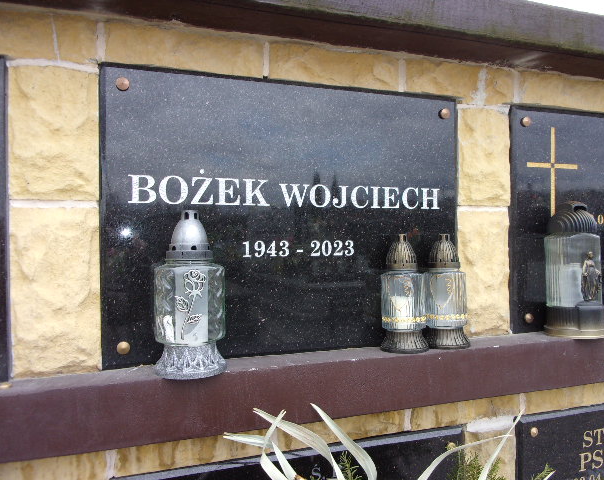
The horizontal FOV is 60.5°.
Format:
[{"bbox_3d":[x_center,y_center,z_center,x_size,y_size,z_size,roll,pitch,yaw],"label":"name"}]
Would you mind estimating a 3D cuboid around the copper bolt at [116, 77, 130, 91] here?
[{"bbox_3d":[-0.314,-0.274,0.910,0.022,0.022,0.011,-1,1,-20],"label":"copper bolt"}]

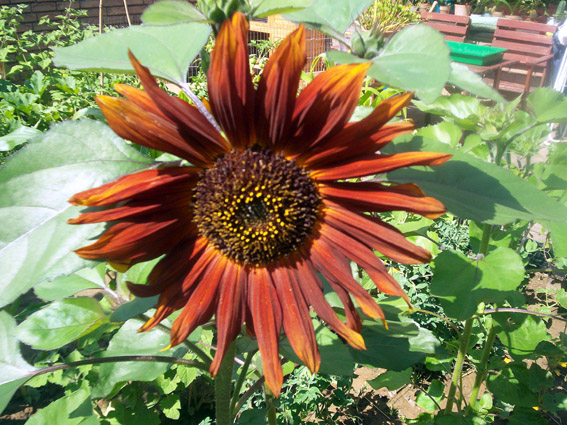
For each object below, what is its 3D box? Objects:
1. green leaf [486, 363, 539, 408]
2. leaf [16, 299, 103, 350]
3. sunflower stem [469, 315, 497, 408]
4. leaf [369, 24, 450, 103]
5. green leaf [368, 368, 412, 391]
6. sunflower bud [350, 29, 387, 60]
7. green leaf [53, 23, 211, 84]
[{"bbox_3d":[0.485,0.365,1.250,0.090,0.033,0.095,-17,43,-29],"label":"green leaf"},{"bbox_3d":[-0.206,0.102,0.550,0.085,0.020,0.048,-10,31,-17],"label":"leaf"},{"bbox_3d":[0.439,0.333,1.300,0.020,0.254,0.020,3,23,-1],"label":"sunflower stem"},{"bbox_3d":[0.116,-0.138,0.540,0.073,0.025,0.073,25,54,20],"label":"leaf"},{"bbox_3d":[0.217,0.339,1.200,0.084,0.020,0.046,-7,25,-16],"label":"green leaf"},{"bbox_3d":[0.079,-0.157,0.550,0.032,0.029,0.033,0,24,0],"label":"sunflower bud"},{"bbox_3d":[-0.113,-0.126,0.460,0.122,0.021,0.076,-2,39,-3],"label":"green leaf"}]

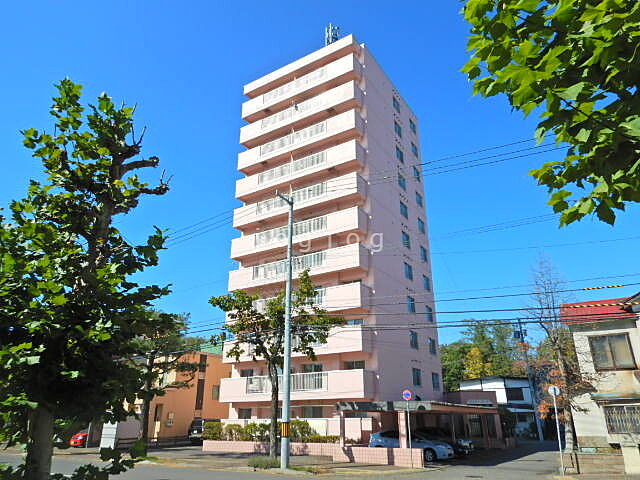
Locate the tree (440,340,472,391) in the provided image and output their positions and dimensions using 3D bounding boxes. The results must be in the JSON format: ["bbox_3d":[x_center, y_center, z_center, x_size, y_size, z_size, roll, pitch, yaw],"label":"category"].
[{"bbox_3d":[16.548,17.658,53.264,4.600,11.051,4.600,0,-22,0],"label":"tree"}]

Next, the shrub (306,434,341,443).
[{"bbox_3d":[0.189,11.710,25.990,2.180,0.530,0.800,-9,-23,23],"label":"shrub"}]

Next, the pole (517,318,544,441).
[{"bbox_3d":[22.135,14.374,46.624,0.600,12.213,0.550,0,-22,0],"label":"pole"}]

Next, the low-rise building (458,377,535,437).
[{"bbox_3d":[19.514,17.501,46.363,7.170,5.660,7.000,-13,-25,30],"label":"low-rise building"}]

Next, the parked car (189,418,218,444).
[{"bbox_3d":[-8.663,15.991,37.091,1.680,1.780,4.300,-13,-25,30],"label":"parked car"}]

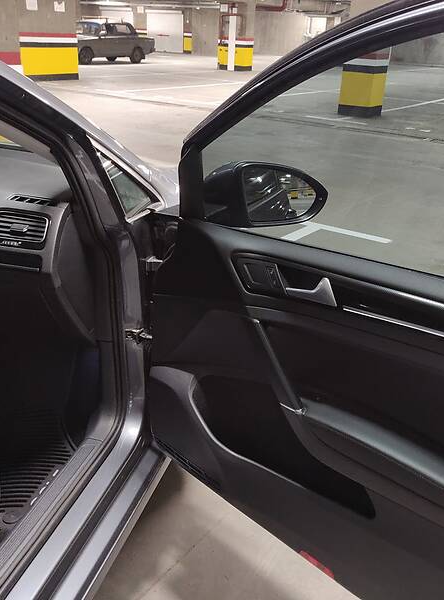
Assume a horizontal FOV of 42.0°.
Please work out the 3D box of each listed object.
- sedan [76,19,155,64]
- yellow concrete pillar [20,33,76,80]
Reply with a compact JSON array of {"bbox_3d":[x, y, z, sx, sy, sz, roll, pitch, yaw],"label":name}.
[{"bbox_3d":[-4.337,-9.390,21.009,1.610,1.450,4.100,20,30,32],"label":"sedan"},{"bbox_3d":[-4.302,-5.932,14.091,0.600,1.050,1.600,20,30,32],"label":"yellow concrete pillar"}]

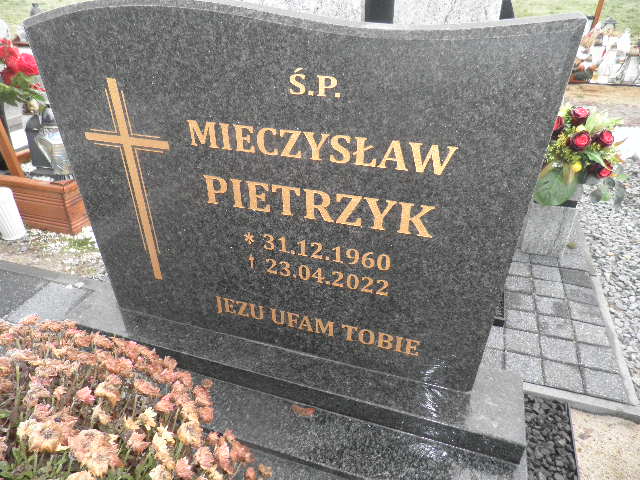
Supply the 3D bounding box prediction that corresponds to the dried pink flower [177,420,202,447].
[{"bbox_3d":[-0.171,0.253,0.580,0.032,0.025,0.031,-16,34,-22],"label":"dried pink flower"}]

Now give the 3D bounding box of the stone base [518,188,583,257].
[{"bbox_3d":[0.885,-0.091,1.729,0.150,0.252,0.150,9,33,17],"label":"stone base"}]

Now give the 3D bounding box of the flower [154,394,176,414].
[{"bbox_3d":[-0.209,0.222,0.600,0.028,0.021,0.028,-17,35,-24],"label":"flower"}]

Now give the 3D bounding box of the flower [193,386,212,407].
[{"bbox_3d":[-0.172,0.229,0.650,0.027,0.023,0.027,-14,33,-19],"label":"flower"}]

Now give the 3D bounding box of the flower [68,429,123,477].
[{"bbox_3d":[-0.233,0.220,0.460,0.051,0.030,0.049,-25,39,-34],"label":"flower"}]

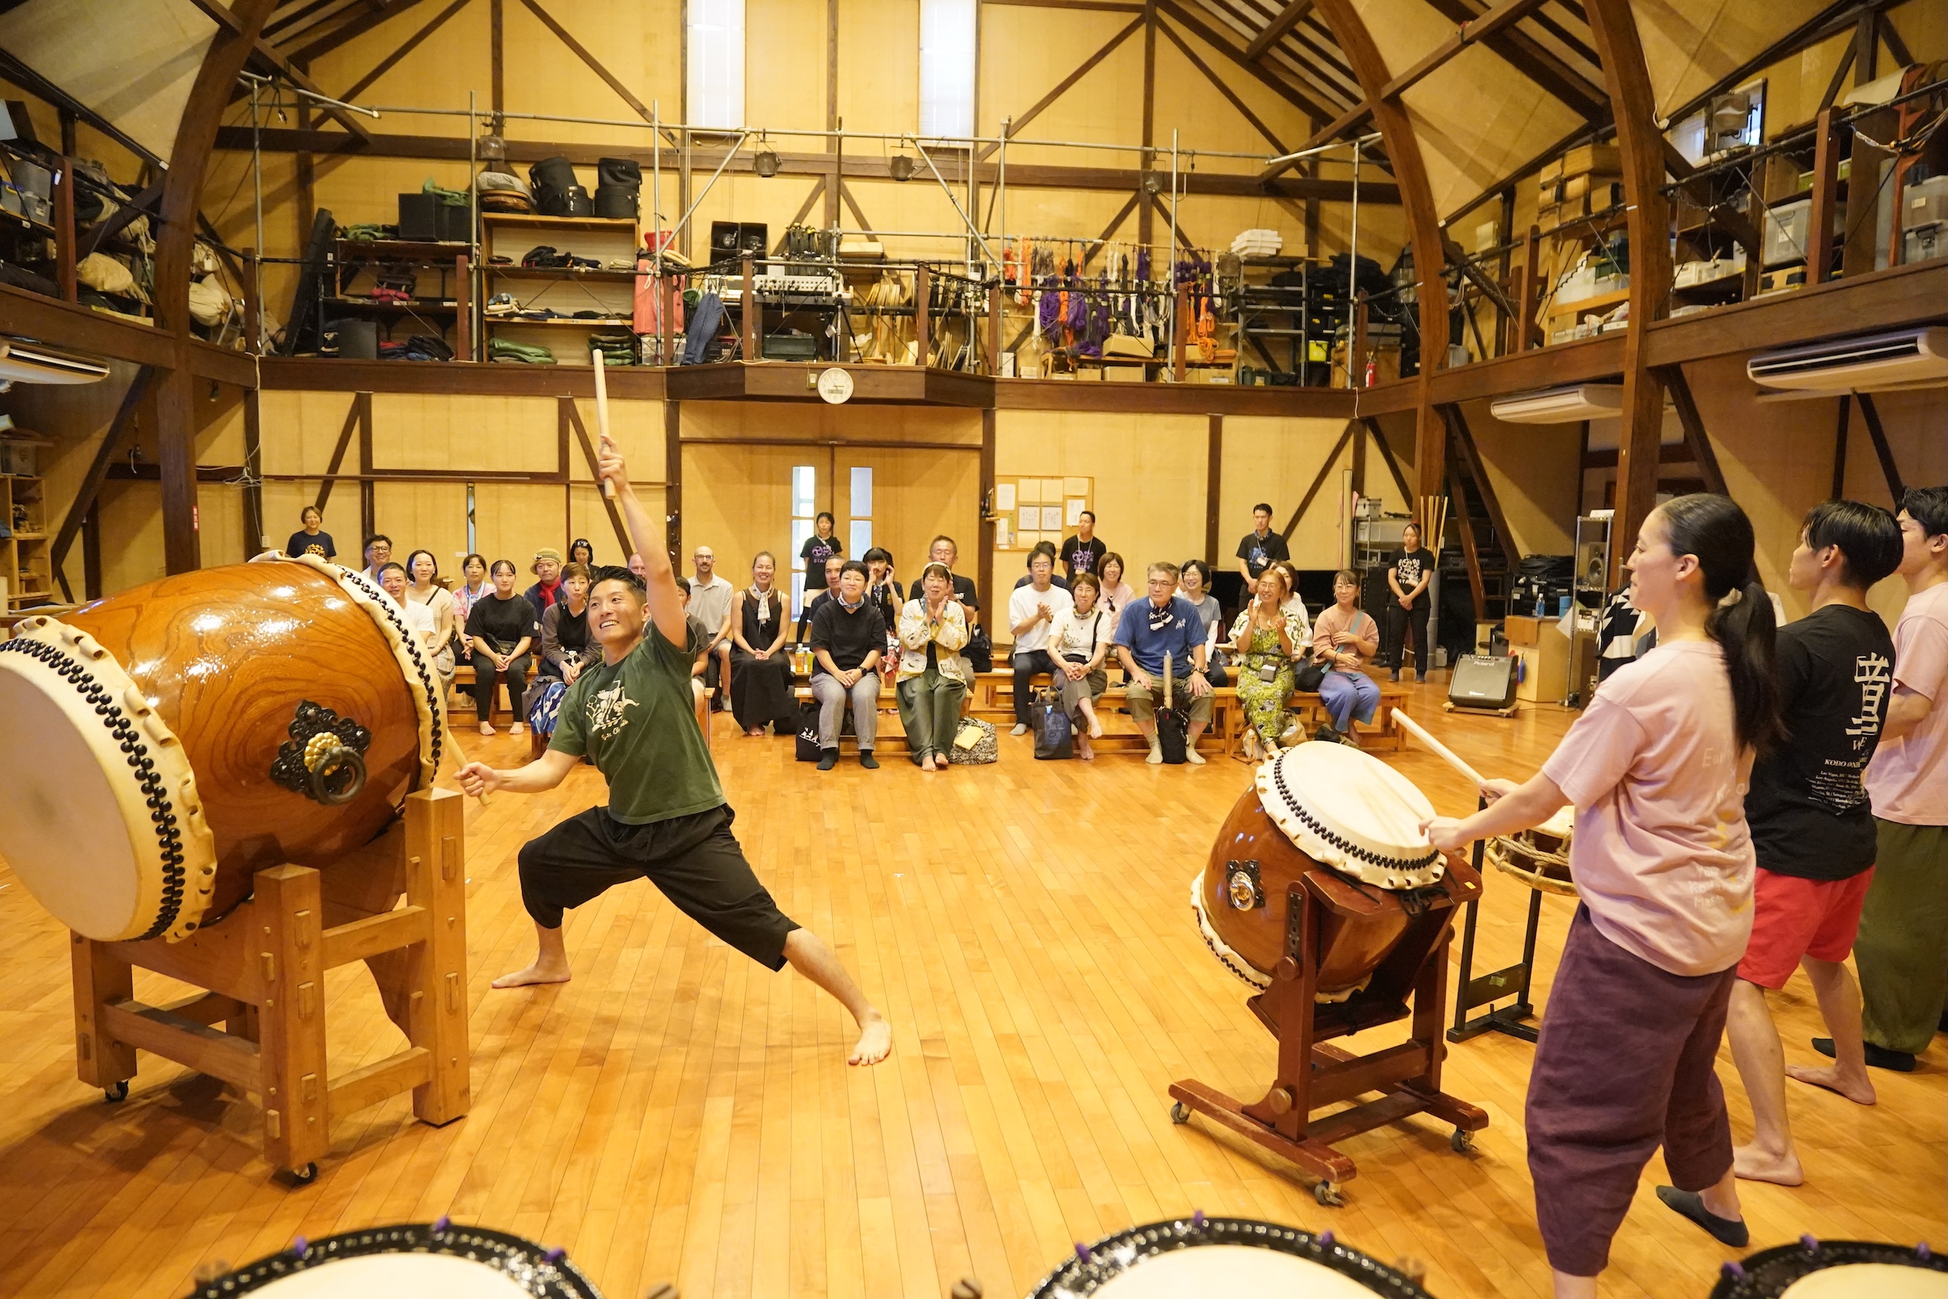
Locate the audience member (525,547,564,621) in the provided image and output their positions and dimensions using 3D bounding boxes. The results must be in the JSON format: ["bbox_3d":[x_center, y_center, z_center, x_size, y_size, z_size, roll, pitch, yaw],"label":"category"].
[{"bbox_3d":[-3.448,-0.165,10.442,0.500,1.270,0.700,-1,6,-14],"label":"audience member"}]

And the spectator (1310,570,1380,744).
[{"bbox_3d":[2.679,0.077,9.200,0.500,1.240,0.720,0,6,-5],"label":"spectator"}]

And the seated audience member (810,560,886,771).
[{"bbox_3d":[-0.801,0.074,8.512,0.500,1.270,0.800,0,6,-6],"label":"seated audience member"}]

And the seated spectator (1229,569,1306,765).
[{"bbox_3d":[2.058,0.091,9.075,0.520,1.278,0.800,1,6,0],"label":"seated spectator"}]

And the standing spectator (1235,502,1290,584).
[{"bbox_3d":[2.793,-0.503,12.502,0.520,1.750,0.300,3,6,16],"label":"standing spectator"}]

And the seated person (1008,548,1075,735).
[{"bbox_3d":[0.521,-0.074,9.769,0.480,1.331,0.700,1,6,2],"label":"seated person"}]

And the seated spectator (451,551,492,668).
[{"bbox_3d":[-4.053,-0.134,10.491,0.480,1.249,0.750,-1,6,-18],"label":"seated spectator"}]

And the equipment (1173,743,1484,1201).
[{"bbox_3d":[0.904,0.758,3.370,0.580,1.050,0.690,-3,7,-35],"label":"equipment"}]

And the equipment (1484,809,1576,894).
[{"bbox_3d":[1.735,0.560,3.850,0.390,0.190,0.390,9,20,-1],"label":"equipment"}]

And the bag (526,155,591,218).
[{"bbox_3d":[-4.863,-5.438,15.316,0.670,0.719,0.560,0,6,-8],"label":"bag"}]

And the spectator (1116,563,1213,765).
[{"bbox_3d":[1.317,0.069,8.962,0.640,1.321,0.820,1,6,-4],"label":"spectator"}]

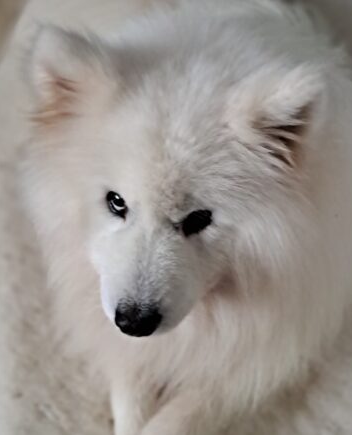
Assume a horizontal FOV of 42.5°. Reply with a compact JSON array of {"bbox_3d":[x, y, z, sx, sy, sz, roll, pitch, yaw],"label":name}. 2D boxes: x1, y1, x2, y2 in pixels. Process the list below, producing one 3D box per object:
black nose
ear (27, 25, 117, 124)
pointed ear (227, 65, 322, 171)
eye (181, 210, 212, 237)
[{"bbox_3d":[-0.033,0.091,0.402,0.041,0.030,0.024,12,53,2],"label":"black nose"},{"bbox_3d":[-0.100,-0.136,0.443,0.078,0.085,0.045,7,50,32],"label":"ear"},{"bbox_3d":[0.092,-0.092,0.435,0.078,0.085,0.045,7,47,-31],"label":"pointed ear"},{"bbox_3d":[0.019,0.006,0.425,0.029,0.022,0.016,-3,42,-14],"label":"eye"}]

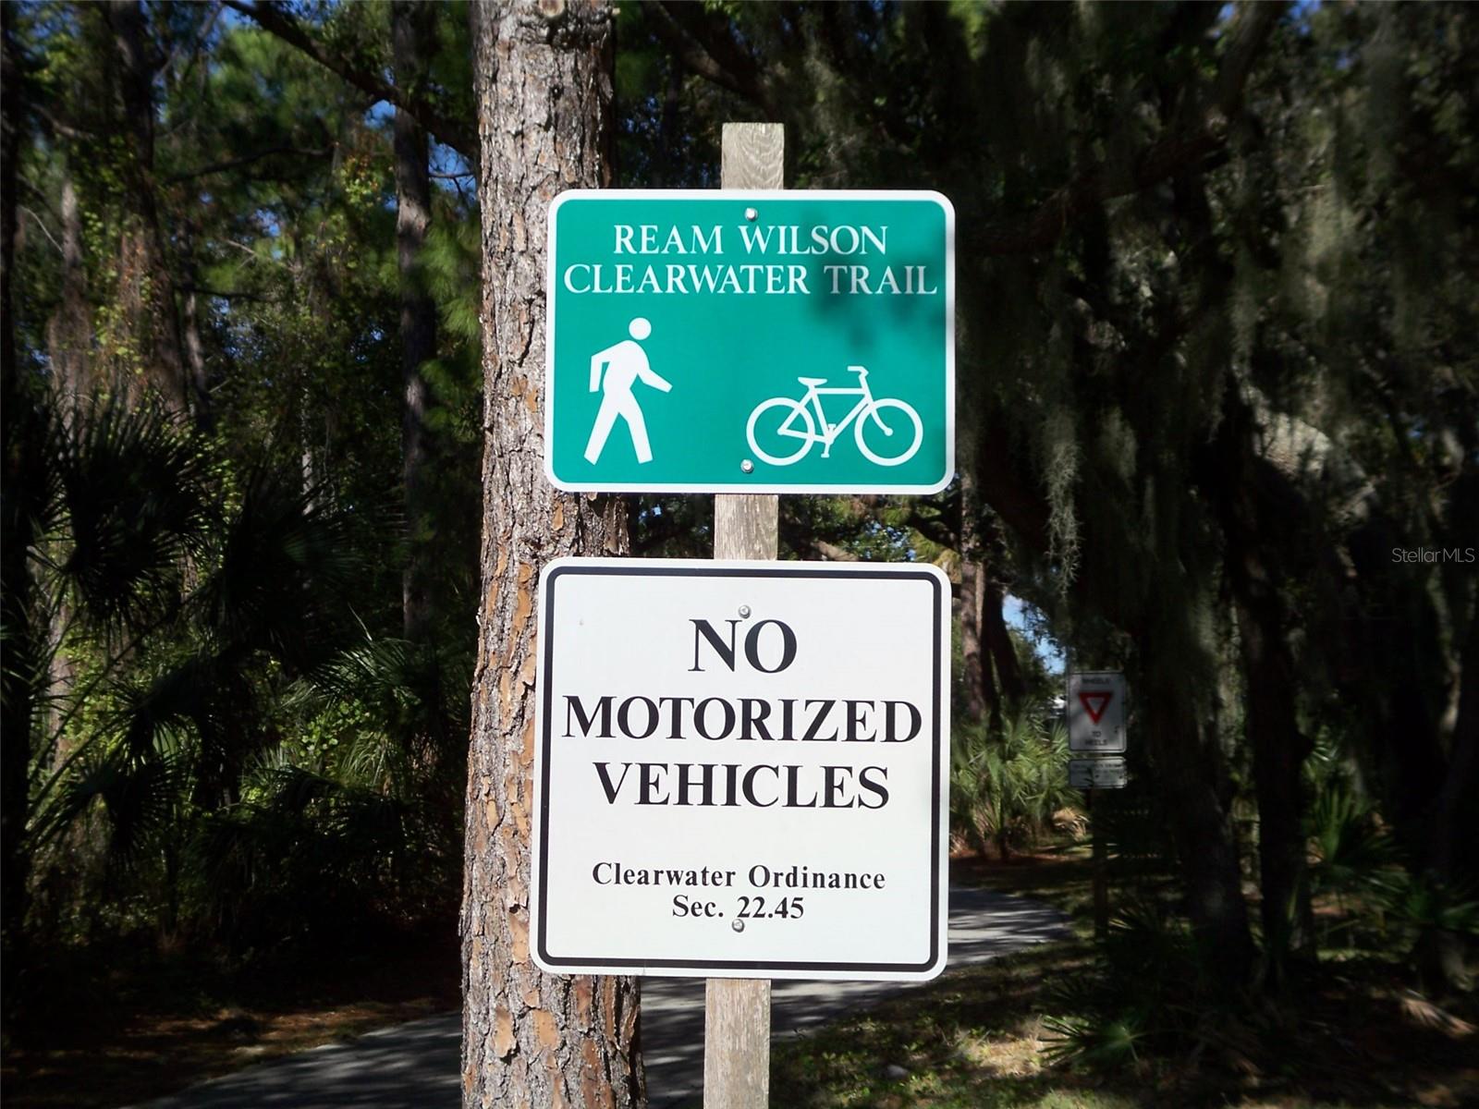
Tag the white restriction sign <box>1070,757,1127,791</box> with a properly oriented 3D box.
[{"bbox_3d":[3.302,2.008,23.970,0.610,0.305,0.015,-3,-6,31],"label":"white restriction sign"}]

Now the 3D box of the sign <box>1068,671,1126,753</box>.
[{"bbox_3d":[3.292,1.452,24.030,0.610,0.762,0.015,-3,-6,31],"label":"sign"}]

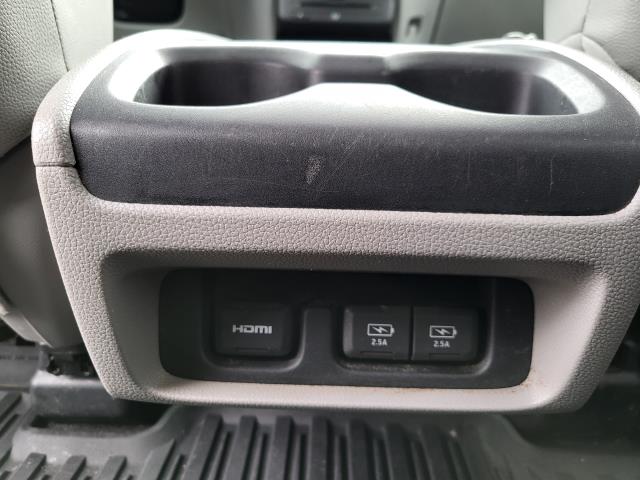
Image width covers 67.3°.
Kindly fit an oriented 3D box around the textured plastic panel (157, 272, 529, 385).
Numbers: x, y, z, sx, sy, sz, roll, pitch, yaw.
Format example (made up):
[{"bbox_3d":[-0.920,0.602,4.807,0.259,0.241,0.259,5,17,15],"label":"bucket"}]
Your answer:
[{"bbox_3d":[0.011,0.040,0.212,0.163,0.051,0.020,2,7,0],"label":"textured plastic panel"}]

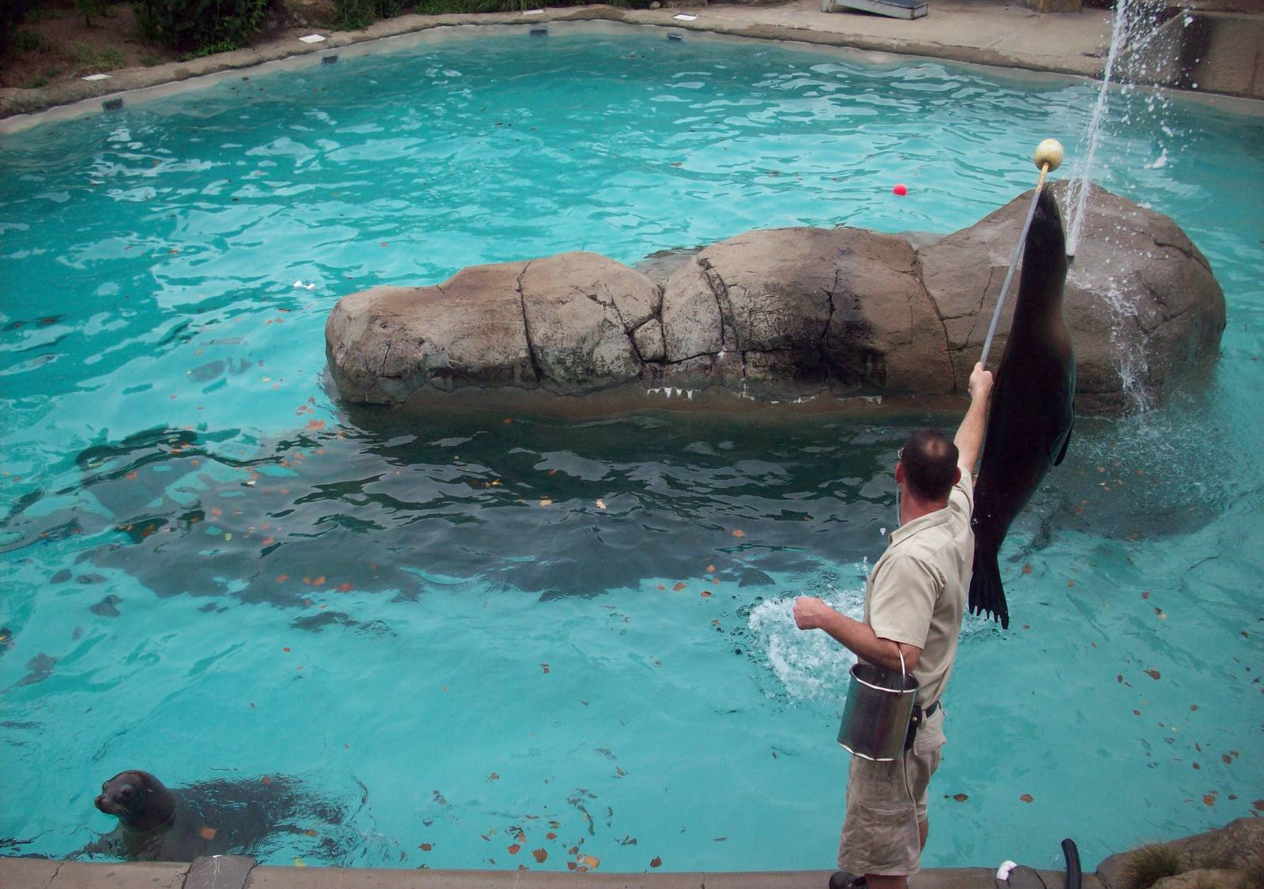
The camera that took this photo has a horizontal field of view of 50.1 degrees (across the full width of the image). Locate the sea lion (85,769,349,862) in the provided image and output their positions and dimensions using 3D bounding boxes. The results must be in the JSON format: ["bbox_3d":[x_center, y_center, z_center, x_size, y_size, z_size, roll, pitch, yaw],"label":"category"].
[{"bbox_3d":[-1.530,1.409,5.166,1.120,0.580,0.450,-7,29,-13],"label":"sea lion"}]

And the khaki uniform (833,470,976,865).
[{"bbox_3d":[0.790,0.680,3.940,0.360,1.130,0.520,18,33,30],"label":"khaki uniform"}]

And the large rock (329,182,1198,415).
[{"bbox_3d":[0.980,-1.077,8.714,5.600,1.200,1.750,0,28,0],"label":"large rock"}]

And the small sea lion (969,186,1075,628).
[{"bbox_3d":[1.490,-0.099,5.214,0.370,1.830,0.400,-15,32,-27],"label":"small sea lion"}]

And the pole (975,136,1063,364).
[{"bbox_3d":[1.303,-0.651,4.554,0.110,0.110,1.020,32,62,-16],"label":"pole"}]

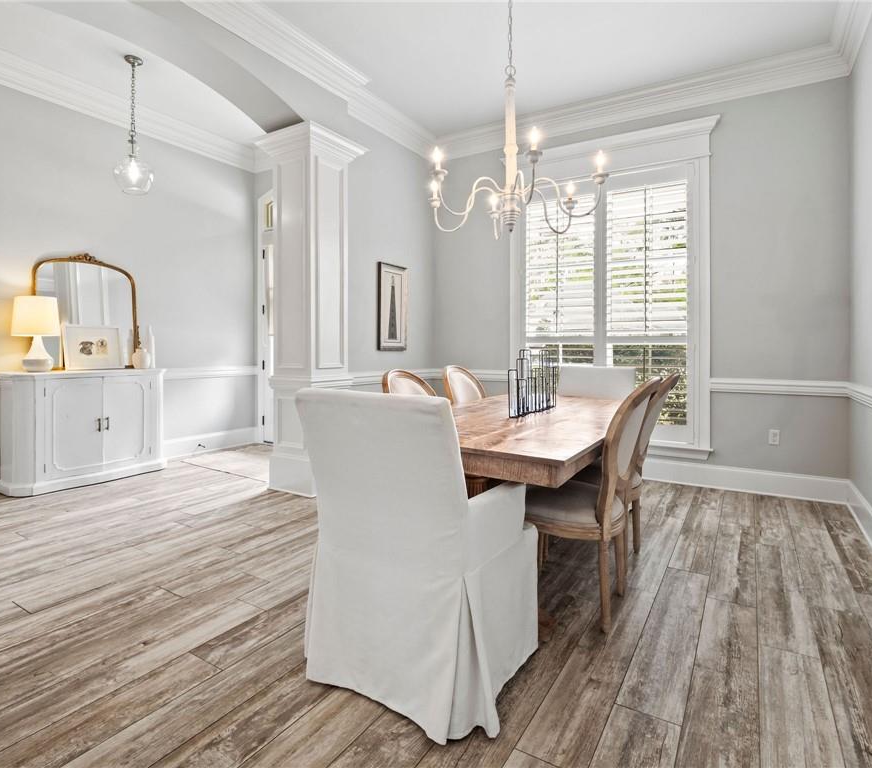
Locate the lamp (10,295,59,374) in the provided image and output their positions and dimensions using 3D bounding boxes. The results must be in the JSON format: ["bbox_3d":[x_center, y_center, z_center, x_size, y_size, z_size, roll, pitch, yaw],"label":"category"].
[{"bbox_3d":[-3.140,-0.399,3.729,0.305,0.600,0.305,3,5,33],"label":"lamp"}]

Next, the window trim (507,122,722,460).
[{"bbox_3d":[1.464,-0.810,4.247,1.810,2.780,0.100,3,4,29],"label":"window trim"}]

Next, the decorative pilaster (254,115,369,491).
[{"bbox_3d":[-0.985,-0.505,3.822,0.570,2.690,0.550,3,5,33],"label":"decorative pilaster"}]

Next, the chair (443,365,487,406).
[{"bbox_3d":[0.380,0.388,2.980,0.580,0.990,0.500,2,4,32],"label":"chair"}]

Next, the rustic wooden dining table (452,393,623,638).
[{"bbox_3d":[0.564,0.542,2.764,1.080,0.760,2.200,3,5,33],"label":"rustic wooden dining table"}]

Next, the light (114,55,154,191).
[{"bbox_3d":[-2.347,-2.009,3.692,0.270,0.990,0.270,3,5,33],"label":"light"}]

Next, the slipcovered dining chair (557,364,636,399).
[{"bbox_3d":[1.020,0.380,3.220,0.570,0.980,0.670,2,4,32],"label":"slipcovered dining chair"}]

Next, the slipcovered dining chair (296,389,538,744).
[{"bbox_3d":[-0.041,0.505,1.666,0.630,0.980,0.640,3,5,29],"label":"slipcovered dining chair"}]

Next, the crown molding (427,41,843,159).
[{"bbox_3d":[1.471,-2.437,4.232,3.450,0.210,0.120,3,4,29],"label":"crown molding"}]

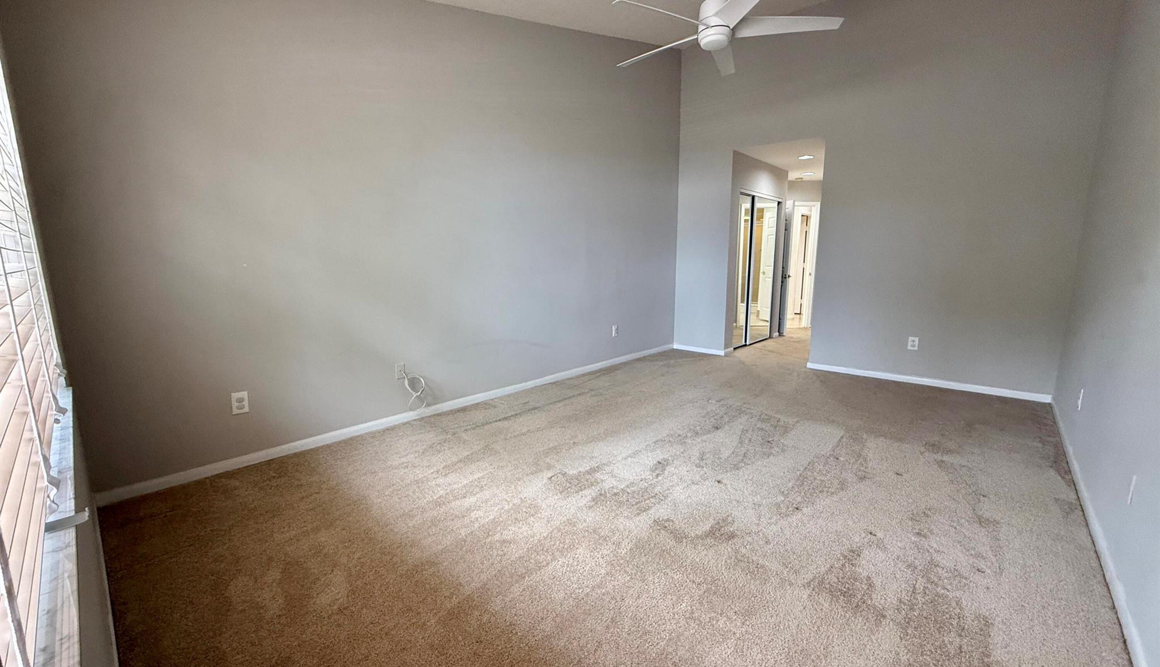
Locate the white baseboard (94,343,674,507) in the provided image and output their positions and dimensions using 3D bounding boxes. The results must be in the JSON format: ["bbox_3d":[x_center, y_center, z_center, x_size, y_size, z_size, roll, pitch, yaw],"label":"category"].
[{"bbox_3d":[-0.555,0.485,4.213,0.018,0.076,5.328,8,12,41],"label":"white baseboard"}]

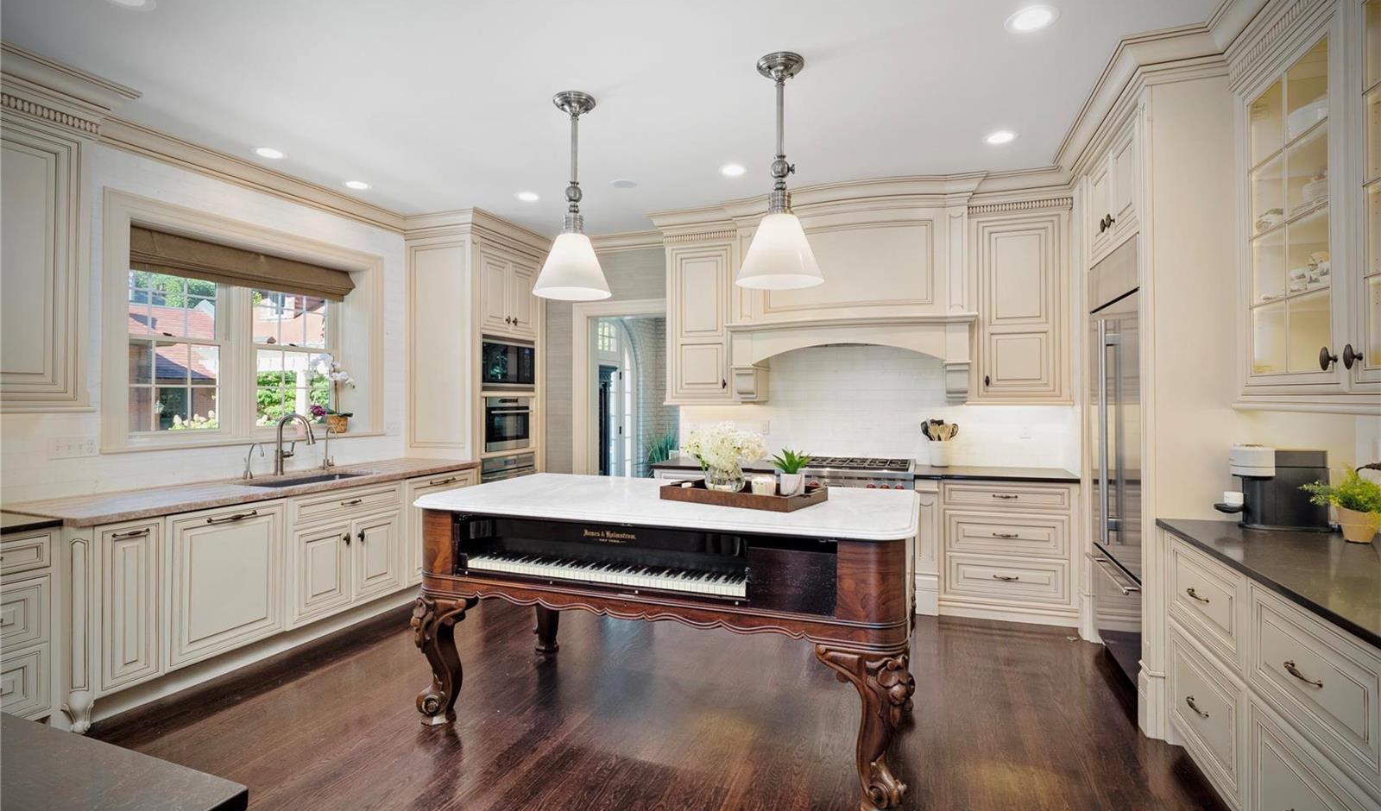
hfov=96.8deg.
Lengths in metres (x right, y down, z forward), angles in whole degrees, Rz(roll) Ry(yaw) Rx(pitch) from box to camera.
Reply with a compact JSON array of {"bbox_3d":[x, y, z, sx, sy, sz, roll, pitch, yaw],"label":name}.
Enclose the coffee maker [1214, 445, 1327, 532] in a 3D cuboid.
[{"bbox_3d":[2.245,0.314,2.386,0.345,0.313,0.140,0,0,13],"label":"coffee maker"}]

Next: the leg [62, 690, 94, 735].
[{"bbox_3d":[-2.632,1.311,2.648,0.105,0.180,0.085,0,0,-24],"label":"leg"}]

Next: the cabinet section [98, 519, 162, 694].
[{"bbox_3d":[-2.798,0.891,2.863,0.616,0.752,0.265,0,0,21],"label":"cabinet section"}]

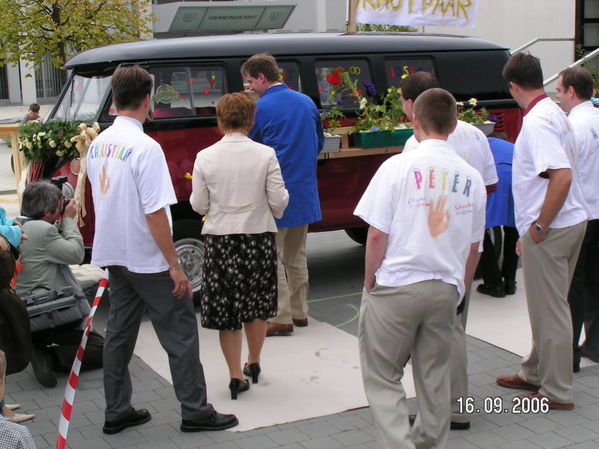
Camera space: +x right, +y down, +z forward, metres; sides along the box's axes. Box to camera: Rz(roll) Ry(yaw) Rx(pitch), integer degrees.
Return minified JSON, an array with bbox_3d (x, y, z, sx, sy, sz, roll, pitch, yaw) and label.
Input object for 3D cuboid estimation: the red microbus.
[{"bbox_3d":[-0.144,-0.573,8.540,4.260,1.950,1.750,-7,11,-30],"label":"red microbus"}]

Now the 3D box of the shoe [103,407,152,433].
[{"bbox_3d":[-0.855,0.936,5.142,0.105,0.115,0.285,8,13,44],"label":"shoe"}]

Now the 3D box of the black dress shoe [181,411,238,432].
[{"bbox_3d":[-0.440,0.937,5.071,0.290,0.115,0.108,-3,9,-9],"label":"black dress shoe"}]

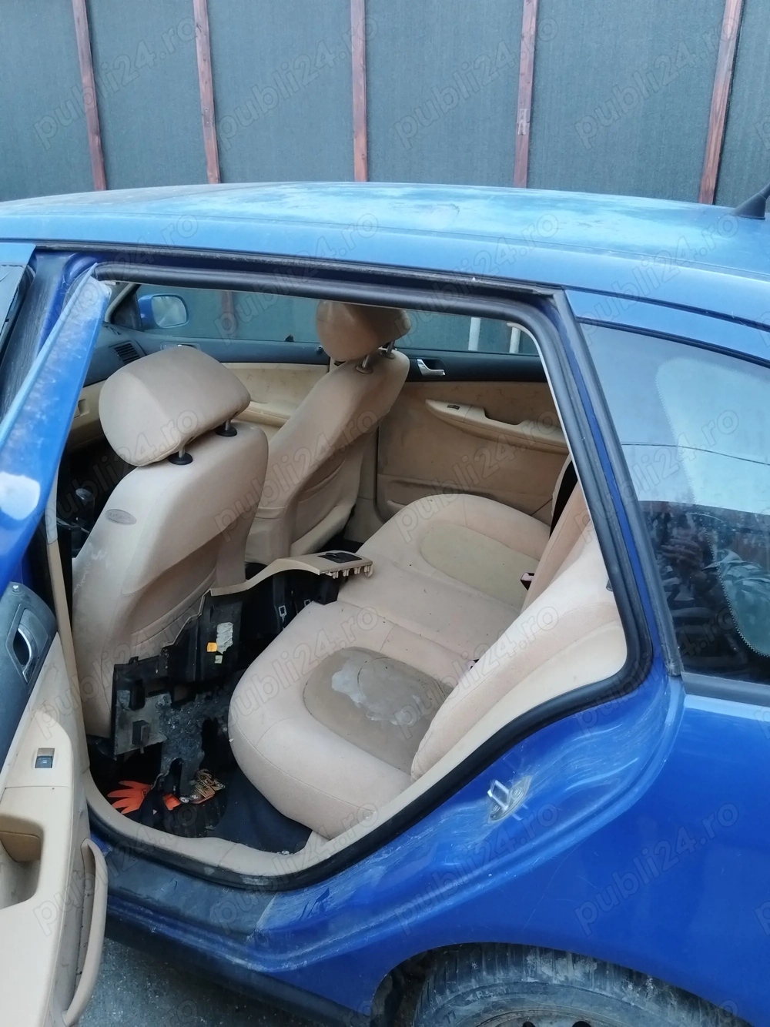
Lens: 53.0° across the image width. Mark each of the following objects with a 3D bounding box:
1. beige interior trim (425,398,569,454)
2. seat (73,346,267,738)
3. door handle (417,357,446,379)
[{"bbox_3d":[0.343,-0.256,2.263,0.460,0.110,0.080,8,24,19],"label":"beige interior trim"},{"bbox_3d":[-0.633,0.087,1.645,0.770,0.930,0.500,8,24,19],"label":"seat"},{"bbox_3d":[0.131,-0.432,2.305,0.095,0.045,0.030,8,24,19],"label":"door handle"}]

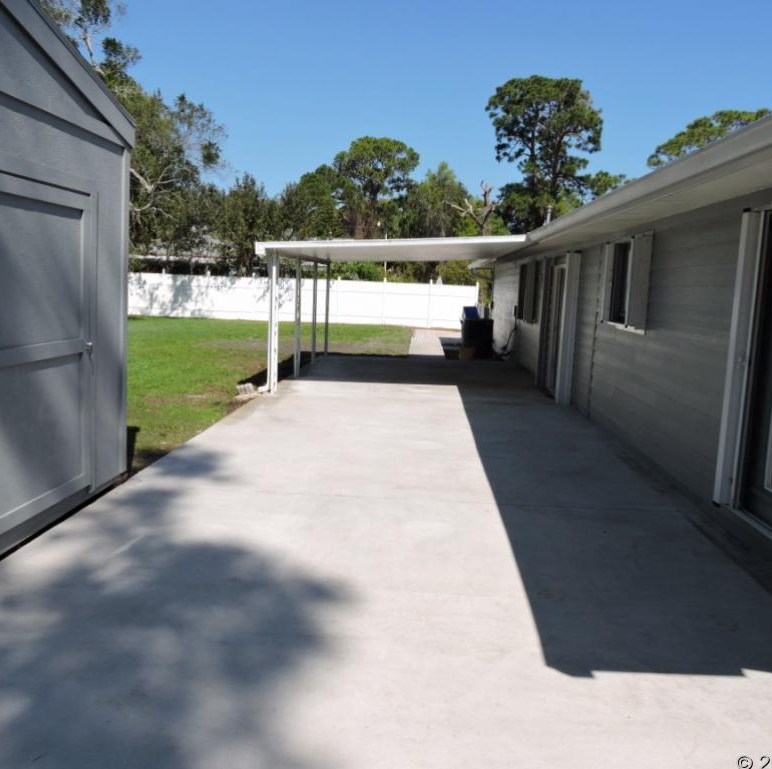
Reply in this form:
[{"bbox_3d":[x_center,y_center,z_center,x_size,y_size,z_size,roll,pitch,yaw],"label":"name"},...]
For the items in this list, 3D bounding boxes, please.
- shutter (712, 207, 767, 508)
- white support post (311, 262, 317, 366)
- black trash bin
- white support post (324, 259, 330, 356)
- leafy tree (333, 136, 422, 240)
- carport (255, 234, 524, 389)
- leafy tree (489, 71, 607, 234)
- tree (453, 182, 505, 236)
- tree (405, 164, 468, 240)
[{"bbox_3d":[2.424,-0.149,4.833,0.145,2.030,0.125,3,8,3],"label":"shutter"},{"bbox_3d":[-1.449,-1.446,14.274,0.080,2.150,0.080,3,8,3],"label":"white support post"},{"bbox_3d":[2.265,-1.281,17.696,0.730,1.200,0.750,3,8,3],"label":"black trash bin"},{"bbox_3d":[-1.336,-1.768,16.498,0.080,2.200,0.080,3,8,3],"label":"white support post"},{"bbox_3d":[-0.915,-11.492,51.037,6.300,12.203,6.200,3,8,3],"label":"leafy tree"},{"bbox_3d":[0.191,-1.394,13.340,3.800,2.430,6.500,3,8,3],"label":"carport"},{"bbox_3d":[10.288,-12.574,48.310,8.100,15.975,7.800,3,8,3],"label":"leafy tree"},{"bbox_3d":[4.395,-6.473,35.279,2.600,6.924,2.400,3,8,3],"label":"tree"},{"bbox_3d":[2.652,-8.310,41.182,4.000,8.838,4.000,3,8,3],"label":"tree"}]

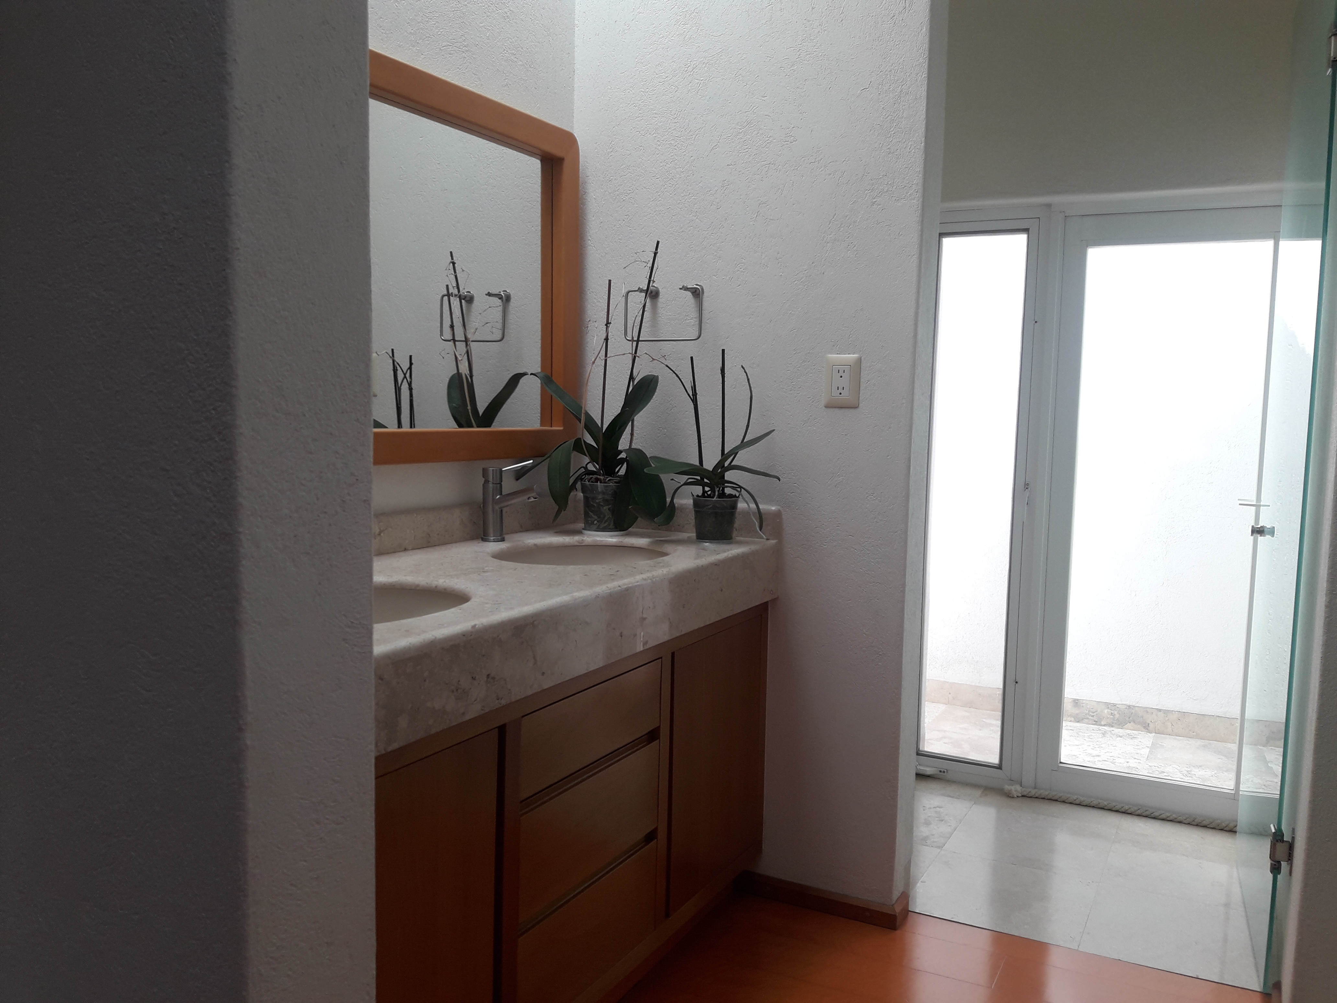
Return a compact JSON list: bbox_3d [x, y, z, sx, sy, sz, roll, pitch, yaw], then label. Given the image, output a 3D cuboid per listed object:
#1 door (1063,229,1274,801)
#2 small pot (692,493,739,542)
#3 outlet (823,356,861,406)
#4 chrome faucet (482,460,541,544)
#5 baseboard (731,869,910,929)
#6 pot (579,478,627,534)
[{"bbox_3d":[1.429,0.042,3.127,0.530,1.600,0.050,4,6,28],"label":"door"},{"bbox_3d":[0.110,0.039,2.532,0.108,0.104,0.108,1,5,0],"label":"small pot"},{"bbox_3d":[0.392,-0.269,2.439,0.077,0.118,0.012,4,6,28],"label":"outlet"},{"bbox_3d":[-0.351,-0.001,2.412,0.150,0.184,0.052,4,6,28],"label":"chrome faucet"},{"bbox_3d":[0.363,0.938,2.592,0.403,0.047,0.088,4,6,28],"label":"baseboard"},{"bbox_3d":[-0.155,0.014,2.641,0.113,0.122,0.113,1,5,0],"label":"pot"}]

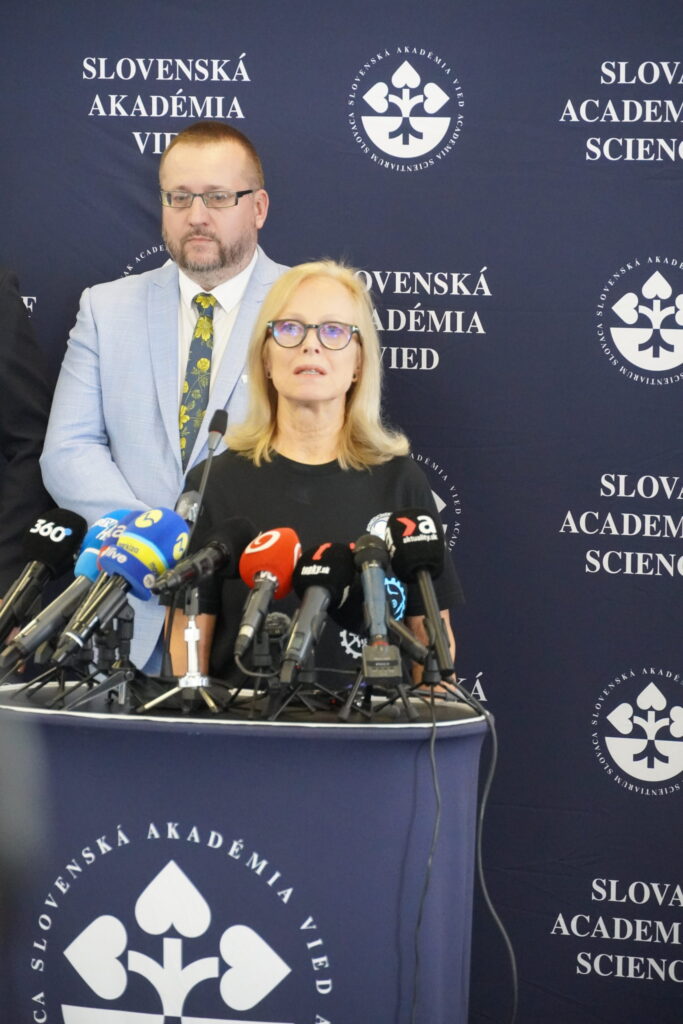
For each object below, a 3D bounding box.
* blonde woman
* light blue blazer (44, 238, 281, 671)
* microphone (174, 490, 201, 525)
[{"bbox_3d":[-0.040,0.455,6.440,0.450,1.670,0.320,1,4,-1],"label":"blonde woman"},{"bbox_3d":[-0.222,-0.044,6.920,0.520,0.770,0.340,1,4,14],"label":"light blue blazer"},{"bbox_3d":[-0.225,0.025,6.200,0.052,0.160,0.052,4,-38,14],"label":"microphone"}]

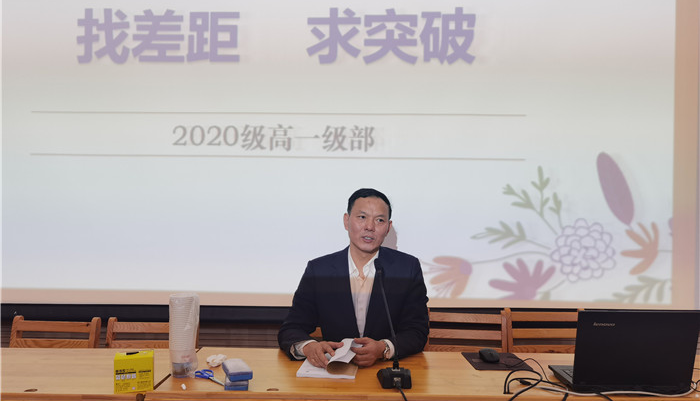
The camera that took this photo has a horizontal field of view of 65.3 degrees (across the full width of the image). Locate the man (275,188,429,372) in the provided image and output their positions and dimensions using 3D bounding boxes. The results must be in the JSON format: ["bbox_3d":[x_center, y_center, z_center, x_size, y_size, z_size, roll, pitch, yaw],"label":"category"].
[{"bbox_3d":[0.010,0.629,2.120,0.580,1.350,0.650,1,-2,2],"label":"man"}]

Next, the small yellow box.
[{"bbox_3d":[-0.633,0.506,1.608,0.104,0.093,0.086,2,-2,-20],"label":"small yellow box"}]

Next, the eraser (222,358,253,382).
[{"bbox_3d":[-0.342,0.516,1.659,0.063,0.029,0.143,2,-2,-21],"label":"eraser"}]

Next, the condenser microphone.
[{"bbox_3d":[0.133,0.376,1.728,0.110,0.380,0.190,1,-2,-9],"label":"condenser microphone"}]

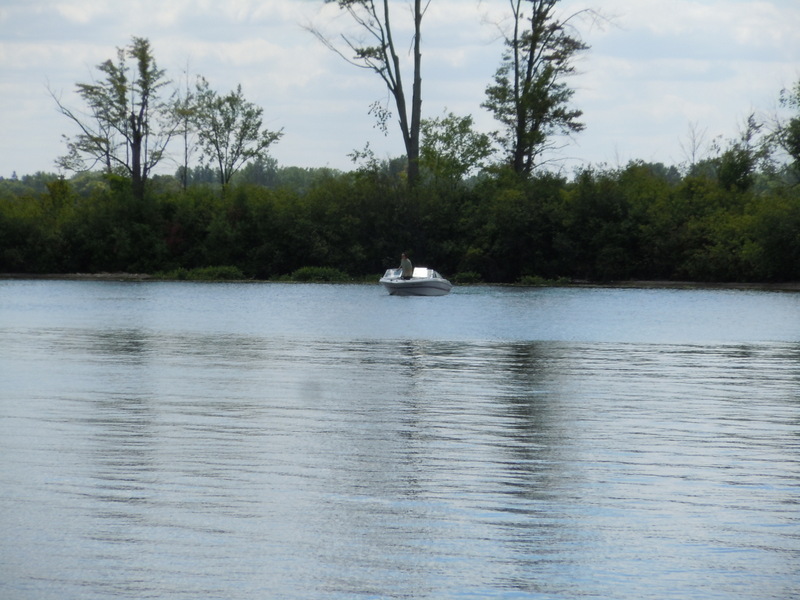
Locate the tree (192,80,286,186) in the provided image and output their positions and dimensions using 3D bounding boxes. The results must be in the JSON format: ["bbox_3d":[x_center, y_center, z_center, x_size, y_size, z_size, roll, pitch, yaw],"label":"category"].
[{"bbox_3d":[-10.090,-8.091,283.000,5.750,11.500,5.600,1,1,0],"label":"tree"}]

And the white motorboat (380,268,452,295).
[{"bbox_3d":[0.357,-0.755,190.000,2.100,1.300,5.000,1,1,27],"label":"white motorboat"}]

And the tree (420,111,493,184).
[{"bbox_3d":[3.441,-7.166,286.000,4.800,9.600,4.700,1,1,0],"label":"tree"}]

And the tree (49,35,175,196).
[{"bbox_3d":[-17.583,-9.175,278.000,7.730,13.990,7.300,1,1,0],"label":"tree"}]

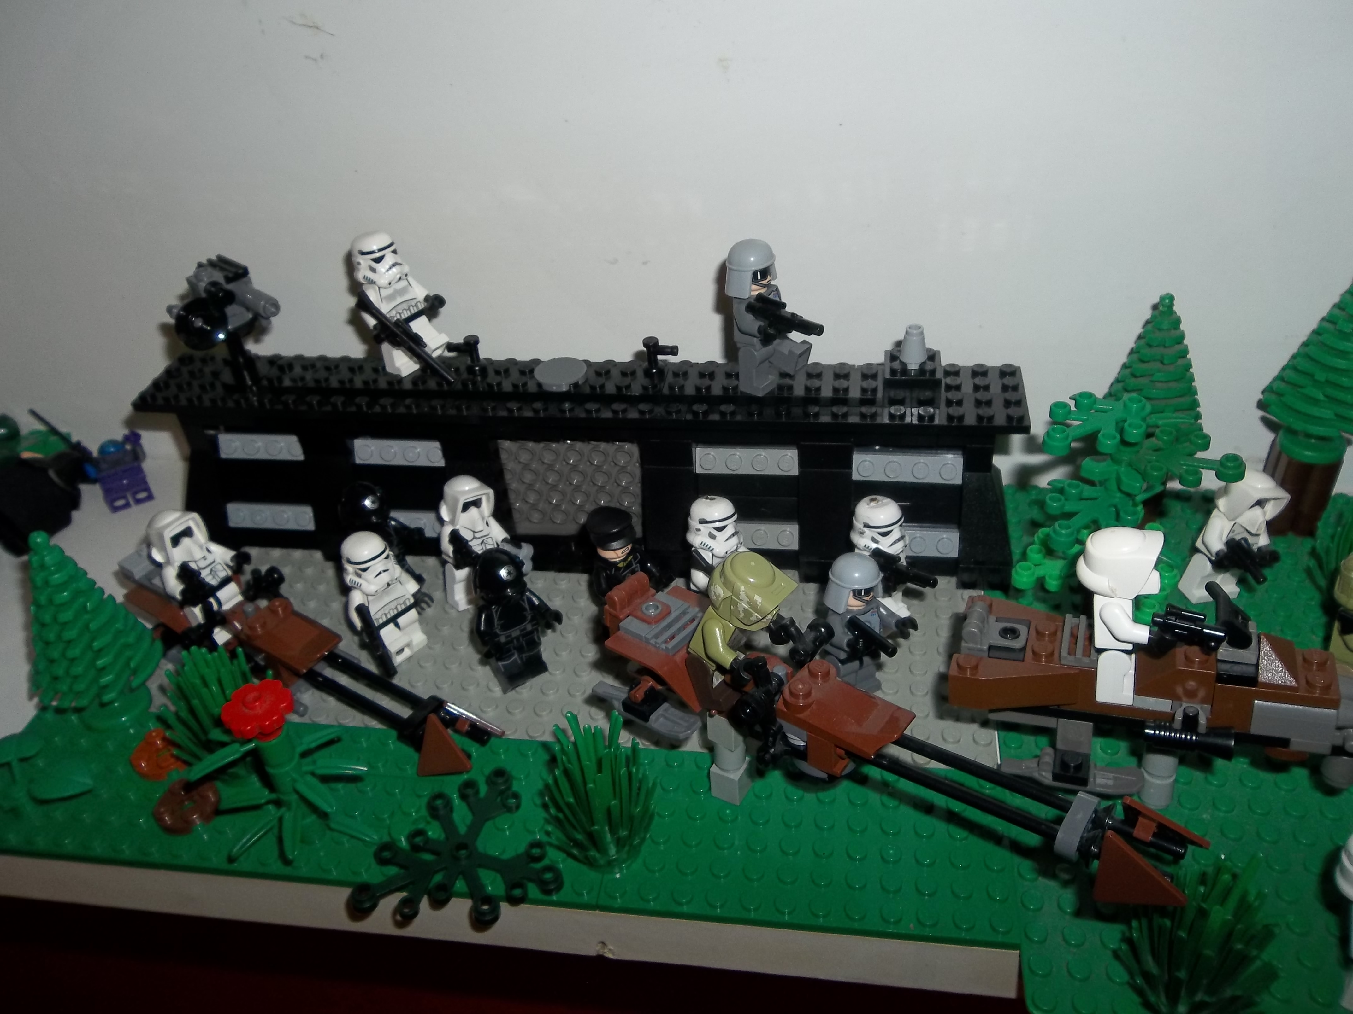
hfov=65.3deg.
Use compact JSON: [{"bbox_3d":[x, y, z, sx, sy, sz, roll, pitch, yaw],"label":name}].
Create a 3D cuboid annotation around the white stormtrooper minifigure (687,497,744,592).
[{"bbox_3d":[0.012,0.018,0.312,0.016,0.041,0.023,24,43,39],"label":"white stormtrooper minifigure"}]

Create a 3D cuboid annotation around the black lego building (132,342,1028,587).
[{"bbox_3d":[-0.033,-0.014,0.340,0.272,0.069,0.033,2,37,9],"label":"black lego building"}]

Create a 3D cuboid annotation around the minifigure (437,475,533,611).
[{"bbox_3d":[-0.063,0.010,0.330,0.024,0.043,0.019,-30,41,-33],"label":"minifigure"}]

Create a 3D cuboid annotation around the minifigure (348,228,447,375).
[{"bbox_3d":[-0.084,-0.062,0.324,0.019,0.041,0.025,16,40,33],"label":"minifigure"}]

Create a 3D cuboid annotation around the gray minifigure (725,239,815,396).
[{"bbox_3d":[0.026,-0.053,0.300,0.020,0.041,0.023,16,40,35],"label":"gray minifigure"}]

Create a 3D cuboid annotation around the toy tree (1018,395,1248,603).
[{"bbox_3d":[0.126,-0.002,0.300,0.056,0.071,0.048,2,36,9],"label":"toy tree"}]

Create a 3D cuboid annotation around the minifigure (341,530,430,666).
[{"bbox_3d":[-0.086,0.027,0.309,0.018,0.043,0.024,18,38,36],"label":"minifigure"}]

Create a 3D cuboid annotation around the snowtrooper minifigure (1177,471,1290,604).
[{"bbox_3d":[0.161,0.009,0.303,0.023,0.042,0.017,-6,35,-16],"label":"snowtrooper minifigure"}]

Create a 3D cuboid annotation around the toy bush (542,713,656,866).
[{"bbox_3d":[-0.018,0.068,0.251,0.026,0.039,0.026,2,36,9],"label":"toy bush"}]

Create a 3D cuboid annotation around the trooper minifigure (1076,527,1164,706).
[{"bbox_3d":[0.100,0.023,0.236,0.020,0.043,0.024,5,36,25],"label":"trooper minifigure"}]

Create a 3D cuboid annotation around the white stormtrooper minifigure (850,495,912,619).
[{"bbox_3d":[0.060,0.015,0.307,0.024,0.043,0.018,-11,36,-8],"label":"white stormtrooper minifigure"}]

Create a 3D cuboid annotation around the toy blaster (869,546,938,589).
[{"bbox_3d":[0.064,0.019,0.300,0.024,0.012,0.006,30,48,30],"label":"toy blaster"}]

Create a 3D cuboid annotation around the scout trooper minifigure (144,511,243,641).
[{"bbox_3d":[-0.145,0.021,0.325,0.019,0.042,0.025,5,33,43],"label":"scout trooper minifigure"}]

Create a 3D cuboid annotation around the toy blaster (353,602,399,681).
[{"bbox_3d":[-0.088,0.039,0.308,0.009,0.026,0.005,9,36,41],"label":"toy blaster"}]

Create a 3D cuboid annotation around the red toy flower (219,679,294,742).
[{"bbox_3d":[-0.100,0.050,0.253,0.017,0.009,0.017,2,37,9],"label":"red toy flower"}]

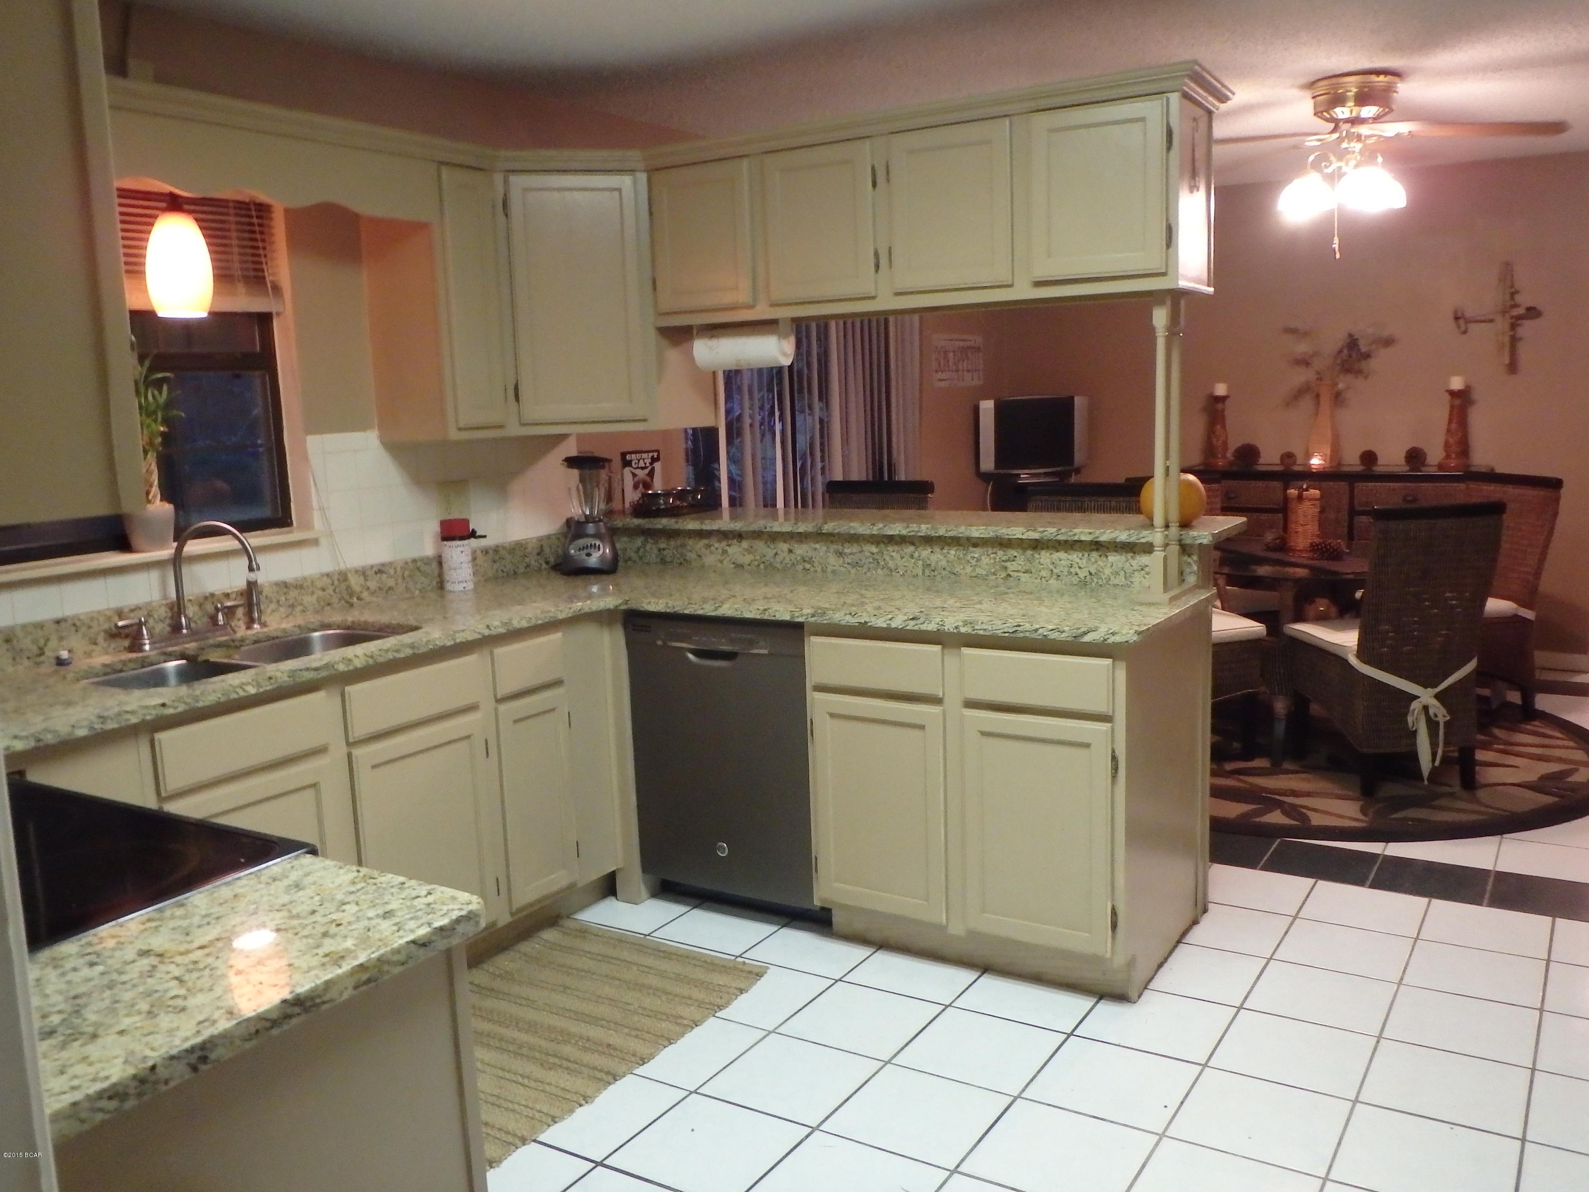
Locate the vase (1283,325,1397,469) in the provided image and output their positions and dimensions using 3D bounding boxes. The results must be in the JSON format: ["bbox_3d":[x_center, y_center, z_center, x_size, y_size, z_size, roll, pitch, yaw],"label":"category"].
[{"bbox_3d":[2.824,-1.029,6.676,0.550,0.730,0.380,3,10,32],"label":"vase"}]

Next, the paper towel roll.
[{"bbox_3d":[-0.153,-0.748,3.932,0.290,0.110,0.110,3,10,32],"label":"paper towel roll"}]

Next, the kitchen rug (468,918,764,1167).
[{"bbox_3d":[-0.697,1.024,2.961,0.750,0.012,1.250,3,10,33],"label":"kitchen rug"}]

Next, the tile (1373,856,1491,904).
[{"bbox_3d":[1.879,0.839,3.789,0.305,0.010,0.312,3,10,32],"label":"tile"}]

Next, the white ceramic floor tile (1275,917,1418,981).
[{"bbox_3d":[1.400,0.901,3.267,0.303,0.010,0.303,3,10,33],"label":"white ceramic floor tile"}]

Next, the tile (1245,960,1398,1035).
[{"bbox_3d":[1.264,0.967,3.090,0.299,0.012,0.299,3,10,32],"label":"tile"}]

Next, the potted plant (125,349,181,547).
[{"bbox_3d":[-1.632,-0.361,3.256,0.155,0.490,0.155,3,10,32],"label":"potted plant"}]

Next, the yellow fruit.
[{"bbox_3d":[1.059,-0.270,3.591,0.190,0.155,0.190,3,10,32],"label":"yellow fruit"}]

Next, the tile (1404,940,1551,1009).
[{"bbox_3d":[1.643,0.911,3.098,0.303,0.010,0.303,3,10,33],"label":"tile"}]

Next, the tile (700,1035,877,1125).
[{"bbox_3d":[-0.002,1.060,2.819,0.299,0.012,0.299,3,10,32],"label":"tile"}]

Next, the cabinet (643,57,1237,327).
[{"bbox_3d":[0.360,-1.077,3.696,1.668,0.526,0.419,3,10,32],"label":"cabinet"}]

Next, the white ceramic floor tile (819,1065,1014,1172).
[{"bbox_3d":[0.254,1.061,2.627,0.303,0.010,0.305,3,10,32],"label":"white ceramic floor tile"}]

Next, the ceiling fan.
[{"bbox_3d":[1.922,-1.475,4.408,1.300,0.550,1.300,3,10,33],"label":"ceiling fan"}]

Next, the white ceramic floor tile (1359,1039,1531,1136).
[{"bbox_3d":[1.358,1.023,2.671,0.299,0.012,0.299,3,10,32],"label":"white ceramic floor tile"}]

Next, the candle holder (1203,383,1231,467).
[{"bbox_3d":[2.201,-0.889,6.692,0.135,0.440,0.135,3,10,33],"label":"candle holder"}]

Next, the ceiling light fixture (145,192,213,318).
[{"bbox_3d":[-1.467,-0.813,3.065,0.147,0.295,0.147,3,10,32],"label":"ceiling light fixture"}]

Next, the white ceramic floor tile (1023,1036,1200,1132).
[{"bbox_3d":[0.678,1.041,2.745,0.299,0.012,0.299,3,10,32],"label":"white ceramic floor tile"}]

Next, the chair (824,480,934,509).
[{"bbox_3d":[0.511,0.040,5.724,0.500,1.050,0.600,3,10,33],"label":"chair"}]

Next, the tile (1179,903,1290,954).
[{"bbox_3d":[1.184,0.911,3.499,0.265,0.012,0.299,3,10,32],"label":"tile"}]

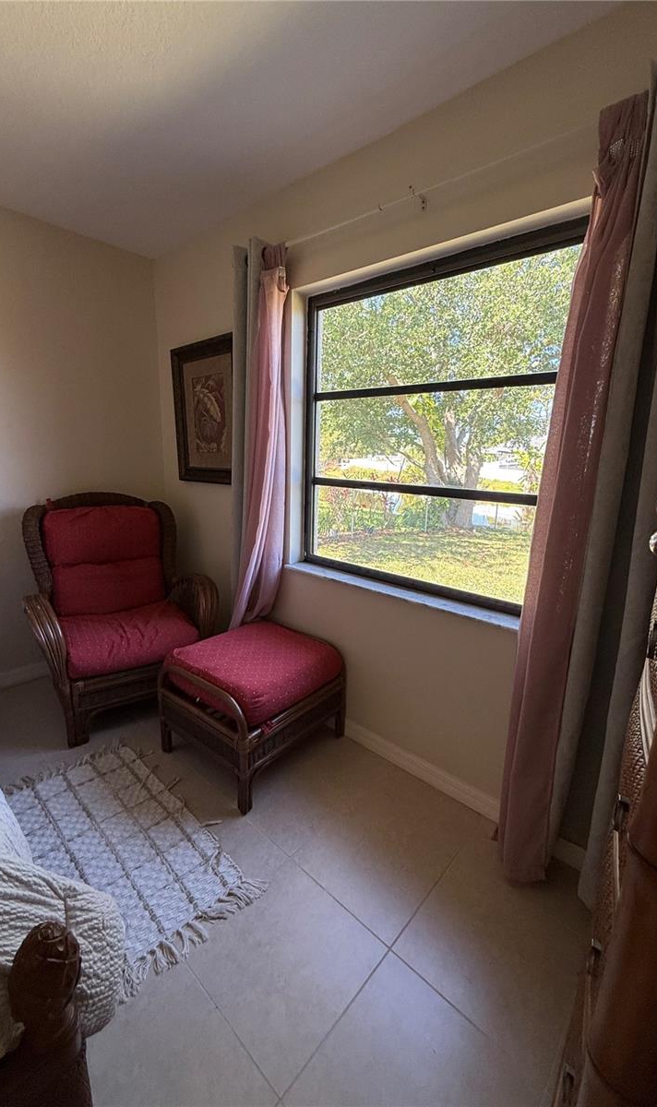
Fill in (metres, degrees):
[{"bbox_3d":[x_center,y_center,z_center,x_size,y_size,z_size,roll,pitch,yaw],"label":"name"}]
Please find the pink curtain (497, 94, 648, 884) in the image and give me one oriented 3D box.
[{"bbox_3d":[0.691,-0.017,1.304,0.200,2.170,0.140,13,17,40],"label":"pink curtain"}]

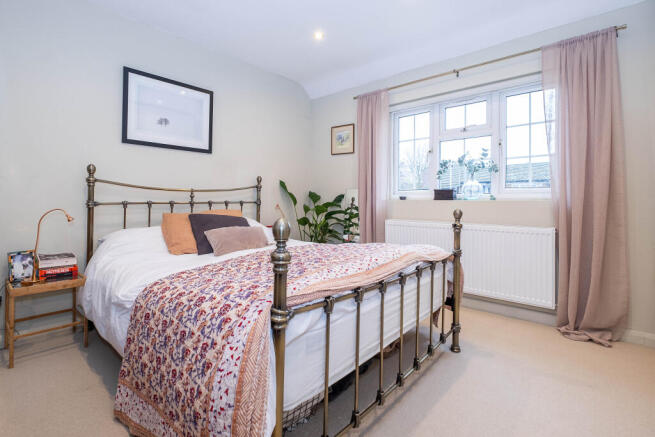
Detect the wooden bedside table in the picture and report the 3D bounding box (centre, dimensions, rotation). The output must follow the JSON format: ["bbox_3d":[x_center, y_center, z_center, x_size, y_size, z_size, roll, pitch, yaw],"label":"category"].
[{"bbox_3d":[-1.784,0.605,1.733,0.320,0.435,0.335,4,4,40],"label":"wooden bedside table"}]

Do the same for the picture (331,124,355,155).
[{"bbox_3d":[0.180,-0.983,3.408,0.347,0.342,0.020,4,4,40],"label":"picture"}]

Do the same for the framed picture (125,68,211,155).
[{"bbox_3d":[-1.340,-0.904,2.375,0.030,0.586,0.713,4,4,40],"label":"framed picture"}]

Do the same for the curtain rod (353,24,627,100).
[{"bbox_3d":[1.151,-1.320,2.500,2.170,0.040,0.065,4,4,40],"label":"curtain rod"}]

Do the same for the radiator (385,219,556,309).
[{"bbox_3d":[1.208,0.351,2.564,1.415,0.610,0.090,4,4,40],"label":"radiator"}]

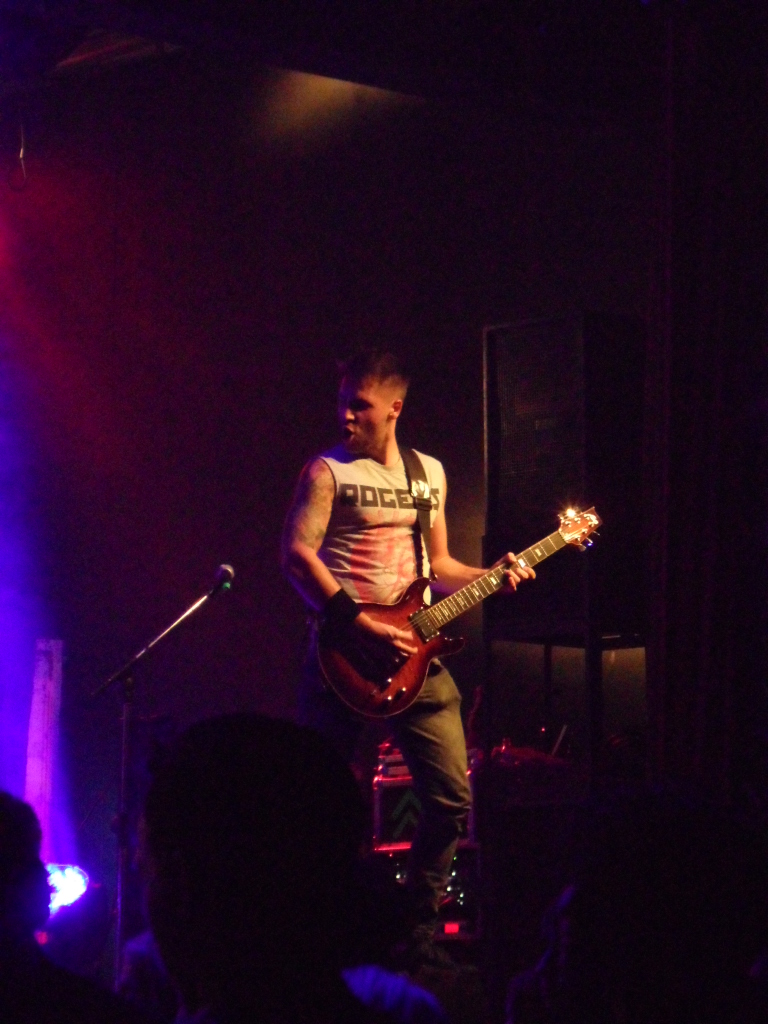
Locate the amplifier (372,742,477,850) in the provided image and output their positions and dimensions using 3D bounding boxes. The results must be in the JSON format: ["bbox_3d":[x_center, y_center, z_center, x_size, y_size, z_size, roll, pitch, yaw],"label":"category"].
[{"bbox_3d":[0.155,1.090,13.500,0.420,0.420,0.320,0,-1,-7],"label":"amplifier"}]

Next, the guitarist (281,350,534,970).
[{"bbox_3d":[0.062,0.445,9.650,0.680,1.770,0.520,0,-1,-18],"label":"guitarist"}]

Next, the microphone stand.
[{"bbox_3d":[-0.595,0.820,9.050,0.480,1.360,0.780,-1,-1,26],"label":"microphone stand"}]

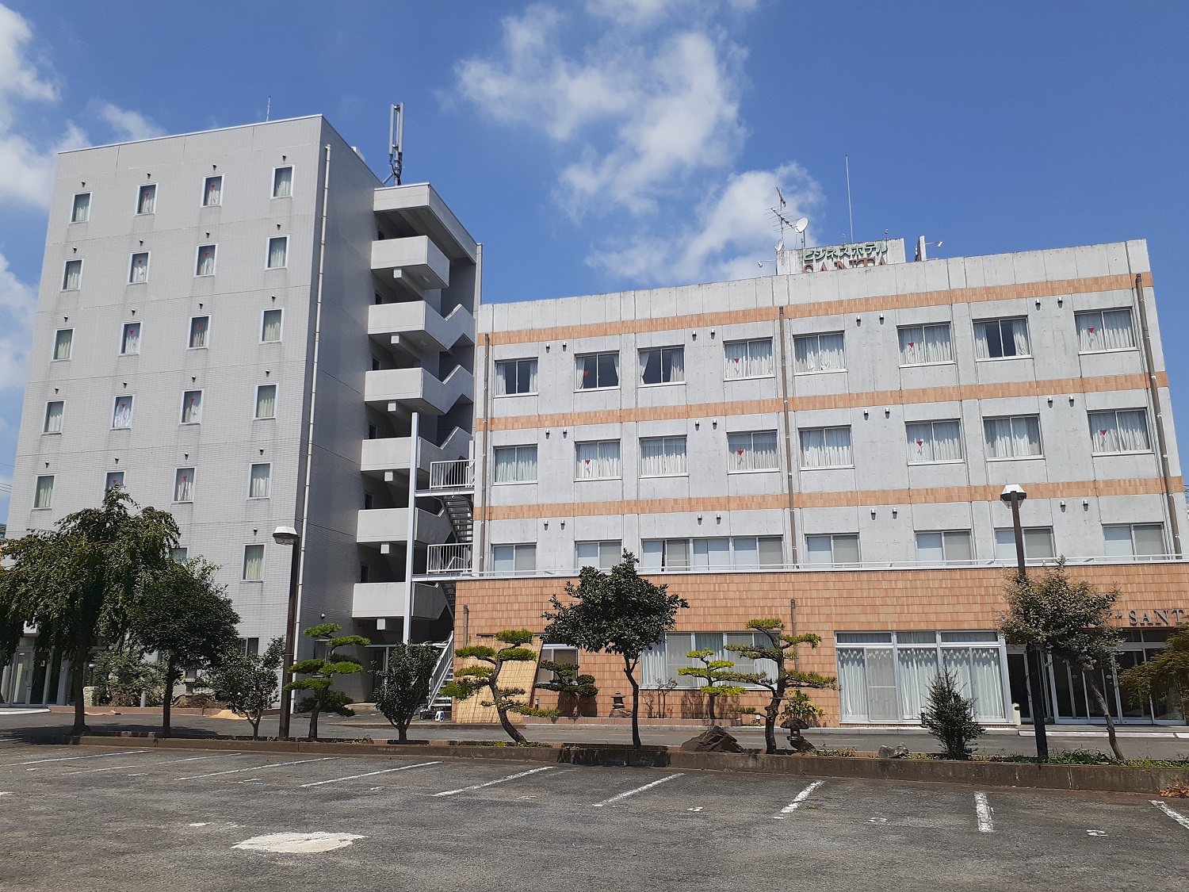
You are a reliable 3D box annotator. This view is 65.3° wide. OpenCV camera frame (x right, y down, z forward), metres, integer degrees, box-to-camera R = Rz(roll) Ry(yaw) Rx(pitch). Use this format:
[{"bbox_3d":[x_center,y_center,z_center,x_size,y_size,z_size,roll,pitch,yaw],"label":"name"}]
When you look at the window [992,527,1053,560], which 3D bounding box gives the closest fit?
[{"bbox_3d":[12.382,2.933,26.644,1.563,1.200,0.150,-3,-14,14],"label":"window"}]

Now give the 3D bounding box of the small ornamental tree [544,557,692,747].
[{"bbox_3d":[0.433,4.014,18.472,2.848,3.831,2.705,0,-13,1],"label":"small ornamental tree"}]

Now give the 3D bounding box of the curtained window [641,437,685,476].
[{"bbox_3d":[2.243,0.363,29.870,1.577,1.348,0.150,-3,-14,14],"label":"curtained window"}]

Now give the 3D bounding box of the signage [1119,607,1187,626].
[{"bbox_3d":[14.817,4.504,24.435,1.651,0.422,0.100,-3,-13,13],"label":"signage"}]

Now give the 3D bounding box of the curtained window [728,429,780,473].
[{"bbox_3d":[5.182,0.195,30.241,1.602,1.329,0.150,-3,-13,13],"label":"curtained window"}]

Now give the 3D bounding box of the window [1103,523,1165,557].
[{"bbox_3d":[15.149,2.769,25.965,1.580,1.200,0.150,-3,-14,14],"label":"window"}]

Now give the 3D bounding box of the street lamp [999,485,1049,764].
[{"bbox_3d":[7.653,3.026,16.398,0.500,4.779,0.620,-6,-15,24],"label":"street lamp"}]

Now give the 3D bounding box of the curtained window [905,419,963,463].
[{"bbox_3d":[10.165,-0.116,27.755,1.579,1.321,0.150,-3,-14,13],"label":"curtained window"}]

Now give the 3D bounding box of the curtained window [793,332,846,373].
[{"bbox_3d":[7.102,-2.921,29.194,1.564,1.304,0.150,-3,-14,13],"label":"curtained window"}]

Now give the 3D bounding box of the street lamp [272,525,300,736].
[{"bbox_3d":[-6.955,4.125,20.705,0.520,4.749,0.620,-5,-14,22],"label":"street lamp"}]

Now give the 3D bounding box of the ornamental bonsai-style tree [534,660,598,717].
[{"bbox_3d":[-0.836,7.110,27.272,1.897,1.639,1.366,-3,-14,13],"label":"ornamental bonsai-style tree"}]

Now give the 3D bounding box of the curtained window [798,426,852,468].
[{"bbox_3d":[7.193,0.046,28.823,1.590,1.324,0.150,-3,-13,13],"label":"curtained window"}]

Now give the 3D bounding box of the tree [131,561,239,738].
[{"bbox_3d":[-9.776,4.723,22.040,2.299,4.122,2.184,6,-14,-23],"label":"tree"}]

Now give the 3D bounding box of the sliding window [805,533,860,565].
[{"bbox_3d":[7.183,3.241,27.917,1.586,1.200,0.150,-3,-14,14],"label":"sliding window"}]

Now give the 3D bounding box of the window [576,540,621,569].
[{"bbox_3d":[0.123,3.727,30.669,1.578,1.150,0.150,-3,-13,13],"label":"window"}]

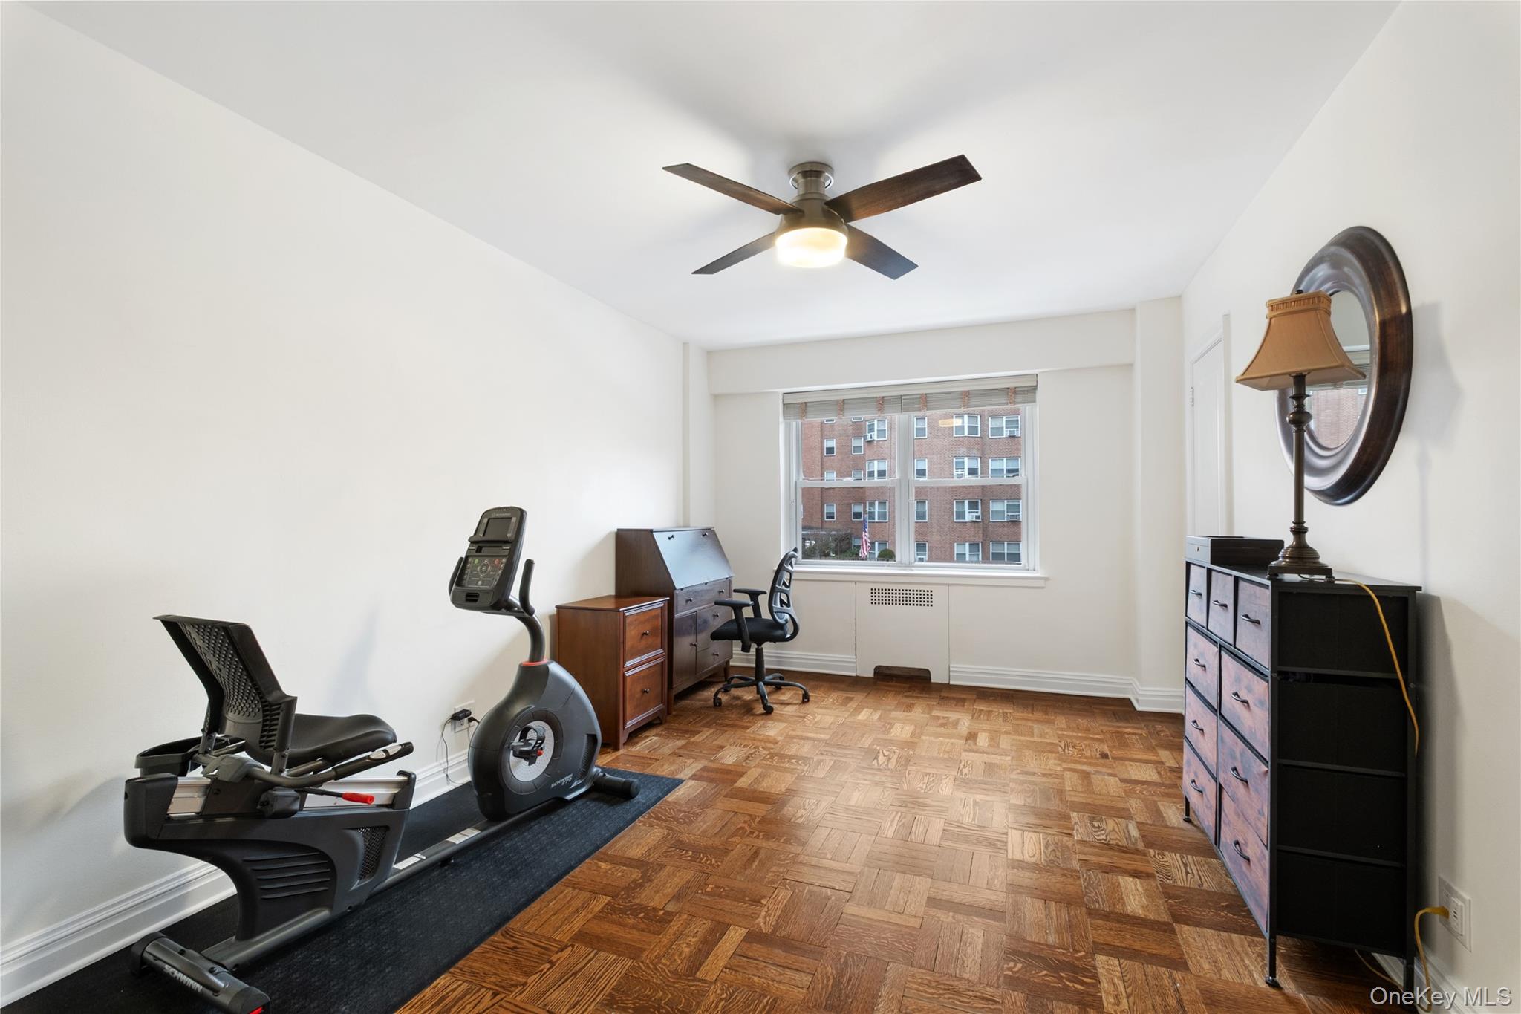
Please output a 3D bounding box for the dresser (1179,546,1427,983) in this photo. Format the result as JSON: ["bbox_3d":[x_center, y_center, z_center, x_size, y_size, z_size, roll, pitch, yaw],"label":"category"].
[{"bbox_3d":[1.651,0.722,2.039,0.300,1.051,0.986,0,-1,23],"label":"dresser"}]

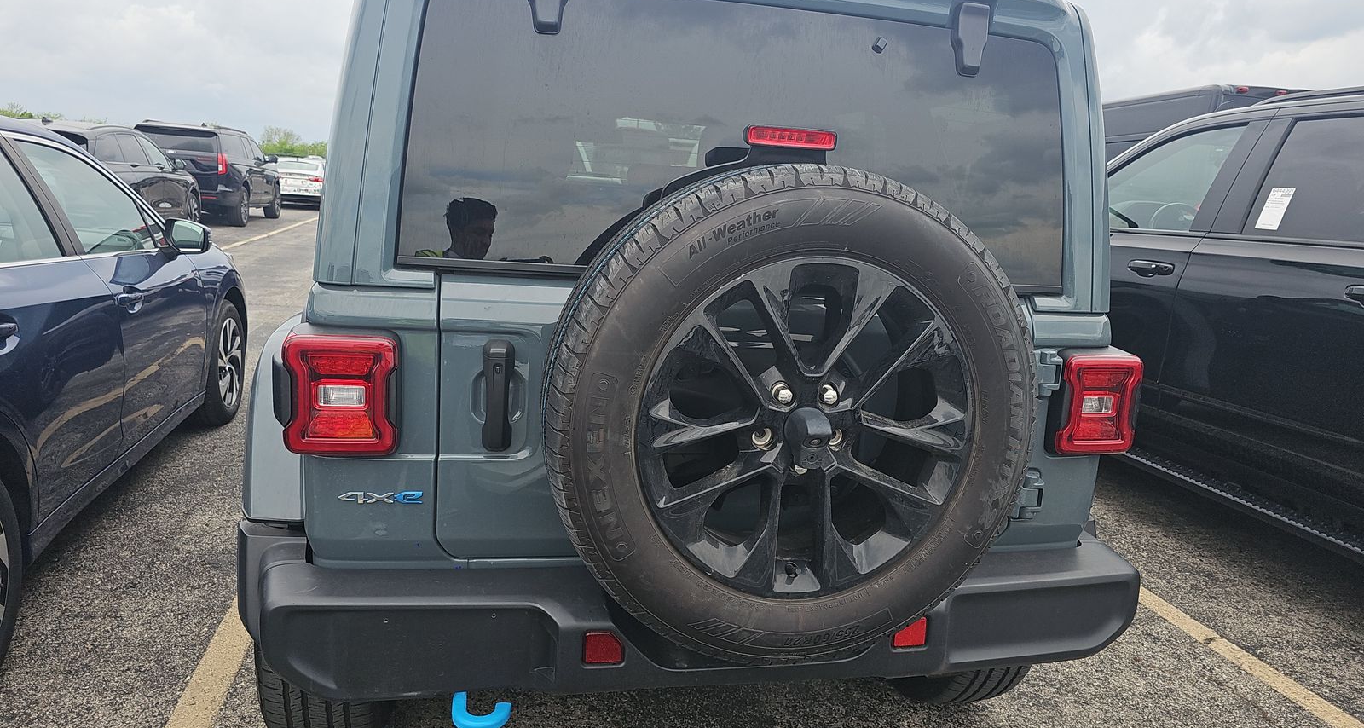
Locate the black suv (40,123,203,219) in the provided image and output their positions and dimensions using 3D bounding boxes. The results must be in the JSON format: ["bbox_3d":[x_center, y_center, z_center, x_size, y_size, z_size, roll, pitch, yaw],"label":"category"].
[{"bbox_3d":[-9.997,-3.214,15.637,1.950,1.720,4.900,2,11,-10],"label":"black suv"}]

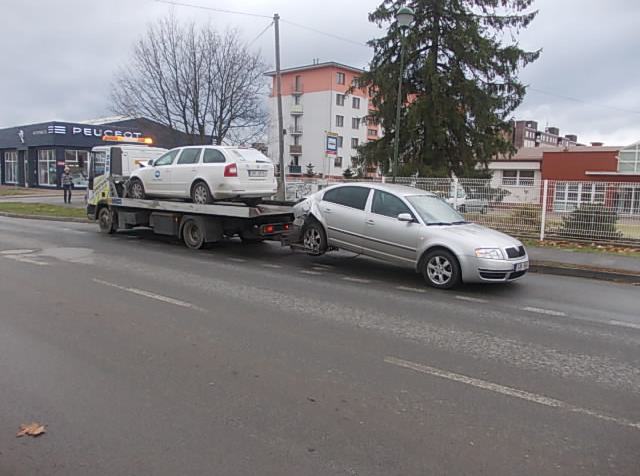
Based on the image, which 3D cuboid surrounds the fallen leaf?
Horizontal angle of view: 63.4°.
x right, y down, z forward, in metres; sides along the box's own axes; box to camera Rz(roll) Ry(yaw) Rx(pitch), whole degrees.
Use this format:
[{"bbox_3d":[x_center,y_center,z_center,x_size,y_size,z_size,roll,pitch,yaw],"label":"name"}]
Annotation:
[{"bbox_3d":[-1.919,1.280,3.444,0.185,0.035,0.130,-2,8,-26],"label":"fallen leaf"}]

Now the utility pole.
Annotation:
[{"bbox_3d":[-1.384,-4.118,17.937,0.300,7.007,0.300,-1,7,0],"label":"utility pole"}]

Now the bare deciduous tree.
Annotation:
[{"bbox_3d":[-7.885,-7.762,31.309,9.669,11.020,8.992,-1,7,-14],"label":"bare deciduous tree"}]

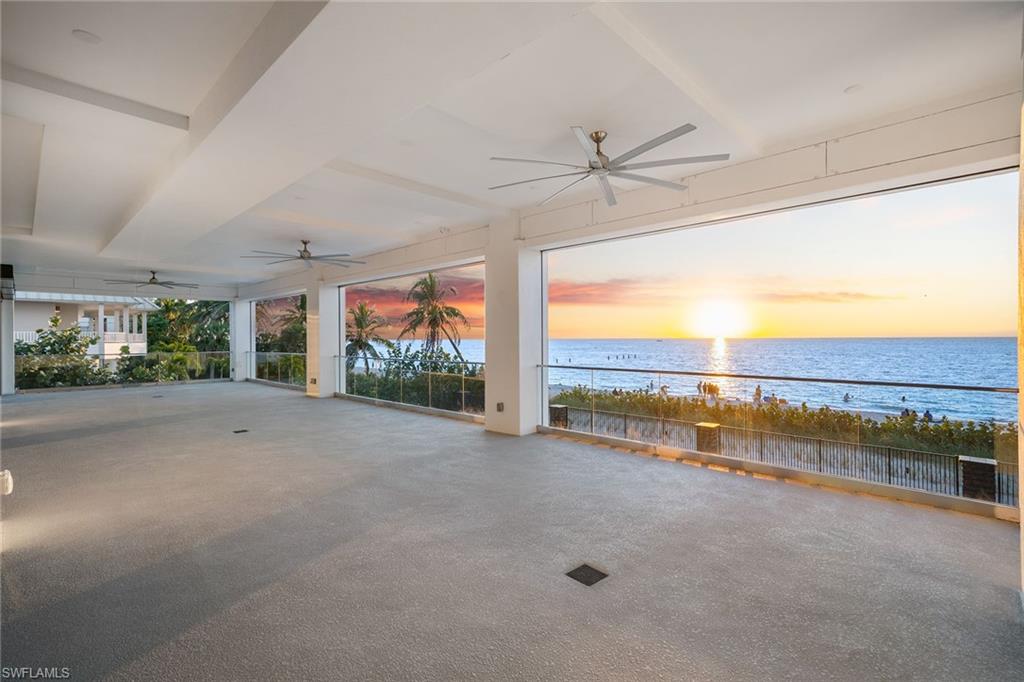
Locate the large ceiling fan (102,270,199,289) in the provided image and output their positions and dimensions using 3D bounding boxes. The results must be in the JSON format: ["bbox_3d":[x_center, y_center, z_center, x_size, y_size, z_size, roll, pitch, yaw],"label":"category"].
[{"bbox_3d":[-10.096,-1.722,12.859,2.131,0.426,2.131,0,0,43],"label":"large ceiling fan"}]

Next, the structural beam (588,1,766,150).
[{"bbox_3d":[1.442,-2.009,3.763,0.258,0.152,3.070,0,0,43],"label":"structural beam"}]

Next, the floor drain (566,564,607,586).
[{"bbox_3d":[0.485,1.507,2.929,0.192,0.020,0.193,0,0,43],"label":"floor drain"}]

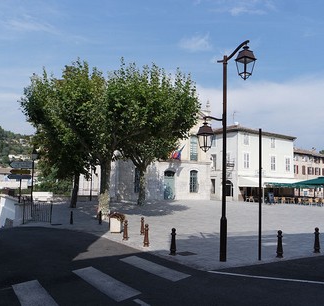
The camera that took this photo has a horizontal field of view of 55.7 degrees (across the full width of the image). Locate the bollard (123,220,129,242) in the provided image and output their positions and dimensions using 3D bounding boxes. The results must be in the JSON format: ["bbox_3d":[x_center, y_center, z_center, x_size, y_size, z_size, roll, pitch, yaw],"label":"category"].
[{"bbox_3d":[-1.510,3.236,12.799,0.180,0.820,0.180,1,-5,0],"label":"bollard"}]

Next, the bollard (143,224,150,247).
[{"bbox_3d":[-0.552,3.011,11.147,0.180,0.820,0.180,1,-5,0],"label":"bollard"}]

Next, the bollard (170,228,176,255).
[{"bbox_3d":[0.372,2.696,9.273,0.180,0.820,0.180,1,-5,0],"label":"bollard"}]

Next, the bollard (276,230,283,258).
[{"bbox_3d":[3.528,2.742,9.212,0.180,0.820,0.180,1,-5,0],"label":"bollard"}]

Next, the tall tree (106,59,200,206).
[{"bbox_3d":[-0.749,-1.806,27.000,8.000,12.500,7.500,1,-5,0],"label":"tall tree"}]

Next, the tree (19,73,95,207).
[{"bbox_3d":[-8.697,-1.207,25.500,6.500,11.500,6.500,1,-5,0],"label":"tree"}]

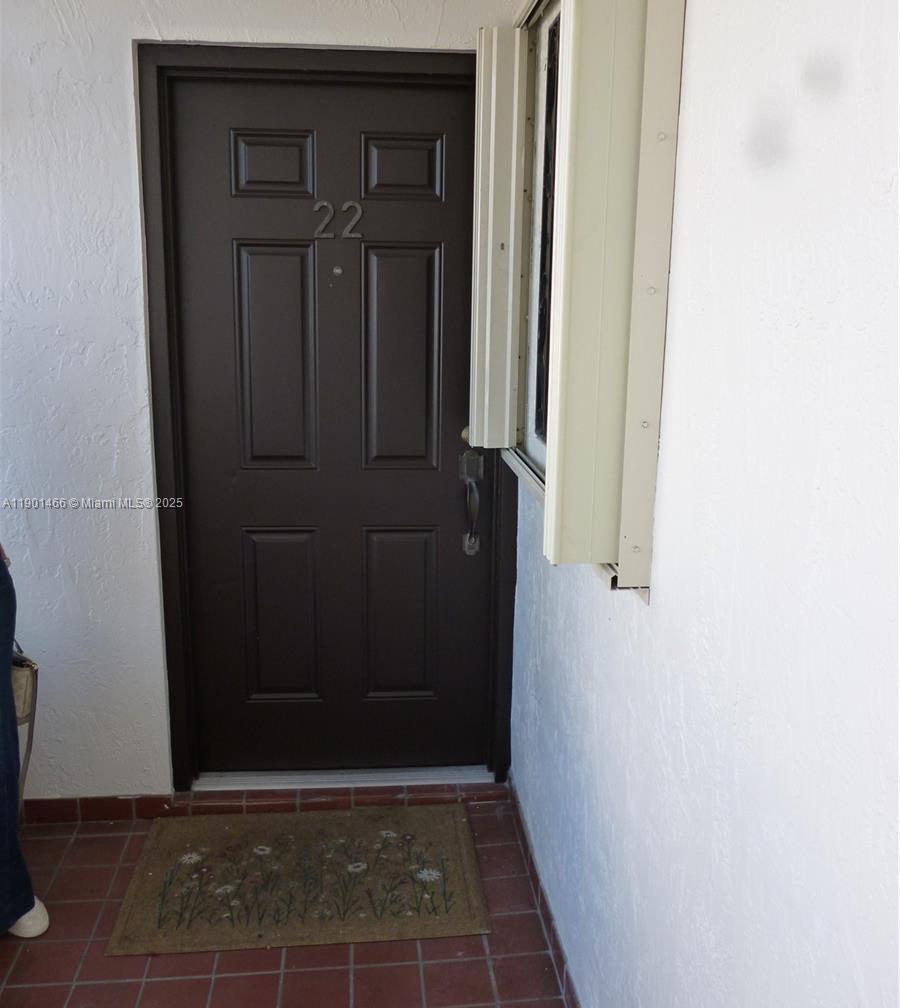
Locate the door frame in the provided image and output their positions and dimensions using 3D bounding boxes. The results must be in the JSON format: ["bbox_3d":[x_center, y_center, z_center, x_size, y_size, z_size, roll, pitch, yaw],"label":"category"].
[{"bbox_3d":[-0.310,-0.155,2.781,1.020,2.110,0.140,-1,12,-6],"label":"door frame"}]

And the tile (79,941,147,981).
[{"bbox_3d":[-0.780,1.071,2.276,0.149,0.012,0.149,-1,12,-6],"label":"tile"}]

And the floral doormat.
[{"bbox_3d":[-0.382,0.988,2.628,0.915,0.012,0.610,-1,12,-6],"label":"floral doormat"}]

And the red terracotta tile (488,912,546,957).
[{"bbox_3d":[0.157,1.062,2.388,0.150,0.013,0.150,-1,12,-6],"label":"red terracotta tile"}]

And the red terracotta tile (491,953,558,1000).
[{"bbox_3d":[0.175,1.096,2.236,0.148,0.013,0.143,-1,13,-6],"label":"red terracotta tile"}]

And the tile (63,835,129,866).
[{"bbox_3d":[-0.993,0.978,2.718,0.150,0.013,0.150,-1,12,-6],"label":"tile"}]

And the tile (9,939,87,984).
[{"bbox_3d":[-0.935,1.074,2.261,0.150,0.013,0.150,-1,12,-6],"label":"tile"}]

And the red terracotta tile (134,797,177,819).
[{"bbox_3d":[-0.868,0.892,2.863,0.117,0.074,0.013,-1,13,-6],"label":"red terracotta tile"}]

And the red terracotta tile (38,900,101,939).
[{"bbox_3d":[-0.954,1.042,2.413,0.148,0.013,0.145,-1,13,-6],"label":"red terracotta tile"}]

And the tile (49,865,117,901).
[{"bbox_3d":[-0.974,1.010,2.566,0.150,0.013,0.150,-1,12,-6],"label":"tile"}]

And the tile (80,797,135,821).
[{"bbox_3d":[-1.008,0.899,2.855,0.150,0.075,0.012,-1,12,-6],"label":"tile"}]

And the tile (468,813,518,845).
[{"bbox_3d":[0.112,0.957,2.830,0.156,0.013,0.145,-1,13,-6],"label":"tile"}]

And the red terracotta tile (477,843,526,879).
[{"bbox_3d":[0.128,0.992,2.682,0.155,0.013,0.144,-1,13,-6],"label":"red terracotta tile"}]

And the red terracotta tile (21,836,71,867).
[{"bbox_3d":[-1.143,0.977,2.695,0.149,0.012,0.149,-1,12,-6],"label":"red terracotta tile"}]

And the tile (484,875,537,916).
[{"bbox_3d":[0.143,1.026,2.533,0.153,0.013,0.145,-1,13,-6],"label":"tile"}]

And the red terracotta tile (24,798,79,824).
[{"bbox_3d":[-1.161,0.892,2.831,0.150,0.078,0.013,-1,13,-6],"label":"red terracotta tile"}]

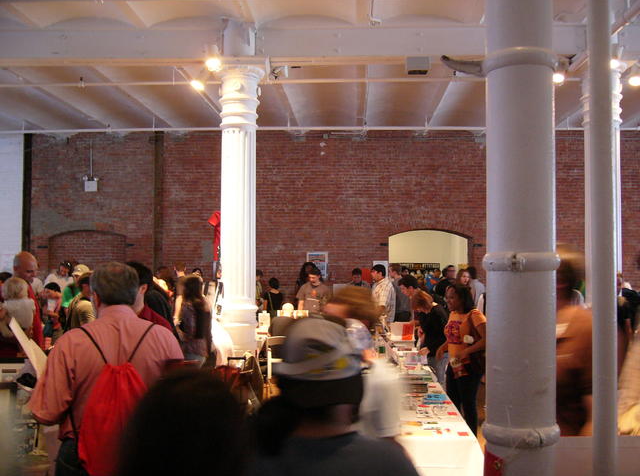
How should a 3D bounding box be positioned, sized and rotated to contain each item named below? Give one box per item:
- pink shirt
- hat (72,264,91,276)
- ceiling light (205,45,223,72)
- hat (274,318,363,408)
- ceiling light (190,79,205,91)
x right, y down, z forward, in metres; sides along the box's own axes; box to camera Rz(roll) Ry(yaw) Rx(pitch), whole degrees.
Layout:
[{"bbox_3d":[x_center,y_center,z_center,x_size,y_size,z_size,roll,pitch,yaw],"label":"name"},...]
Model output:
[{"bbox_3d":[-0.809,0.523,2.500,0.580,0.560,0.360,1,-3,-19],"label":"pink shirt"},{"bbox_3d":[-2.838,0.384,7.700,0.180,0.140,0.260,-1,-3,12],"label":"hat"},{"bbox_3d":[-1.259,-2.122,7.650,0.190,0.310,0.200,1,-3,-18],"label":"ceiling light"},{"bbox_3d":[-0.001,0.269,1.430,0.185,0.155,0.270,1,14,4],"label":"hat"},{"bbox_3d":[-1.562,-1.957,8.250,0.170,0.160,0.180,1,-3,-18],"label":"ceiling light"}]

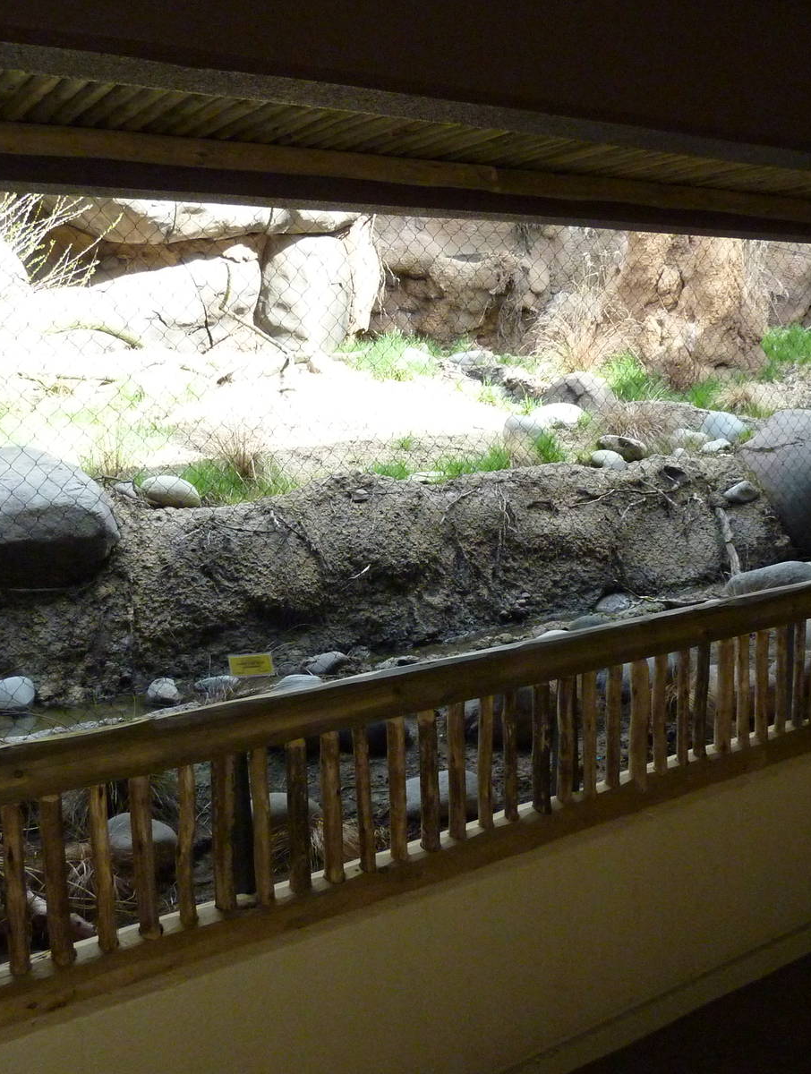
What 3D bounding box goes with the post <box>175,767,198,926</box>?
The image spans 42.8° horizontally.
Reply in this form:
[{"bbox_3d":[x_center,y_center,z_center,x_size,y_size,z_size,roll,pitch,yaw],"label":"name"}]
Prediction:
[{"bbox_3d":[-0.387,0.544,1.833,0.031,0.294,0.031,-7,10,-32],"label":"post"}]

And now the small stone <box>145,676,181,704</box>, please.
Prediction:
[{"bbox_3d":[-0.936,0.597,4.015,0.135,0.111,0.130,-4,8,-14],"label":"small stone"}]

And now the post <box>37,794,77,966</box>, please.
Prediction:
[{"bbox_3d":[-0.576,0.562,1.714,0.037,0.296,0.037,-7,10,-32],"label":"post"}]

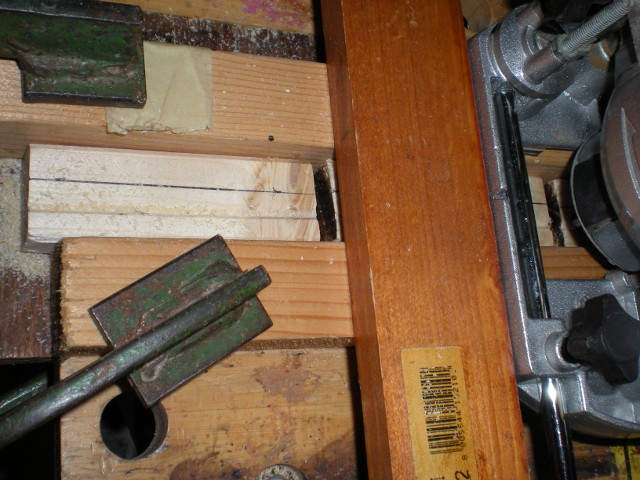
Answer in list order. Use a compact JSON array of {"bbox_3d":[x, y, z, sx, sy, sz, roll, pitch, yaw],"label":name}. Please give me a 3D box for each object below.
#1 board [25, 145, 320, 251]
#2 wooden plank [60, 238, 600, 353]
[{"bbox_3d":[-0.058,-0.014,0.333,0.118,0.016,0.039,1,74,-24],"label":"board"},{"bbox_3d":[0.022,0.023,0.340,0.251,0.023,0.038,1,74,-24],"label":"wooden plank"}]

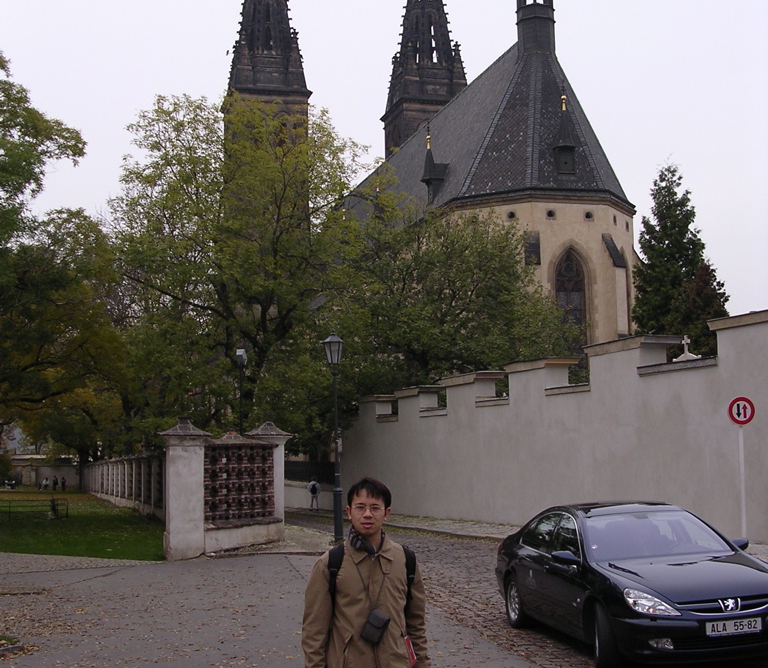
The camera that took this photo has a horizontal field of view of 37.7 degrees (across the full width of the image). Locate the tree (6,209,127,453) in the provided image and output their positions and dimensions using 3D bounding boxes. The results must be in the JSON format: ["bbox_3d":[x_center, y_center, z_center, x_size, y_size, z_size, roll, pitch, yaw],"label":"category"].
[{"bbox_3d":[-18.047,0.968,63.409,7.200,16.458,7.200,-1,-7,0],"label":"tree"}]

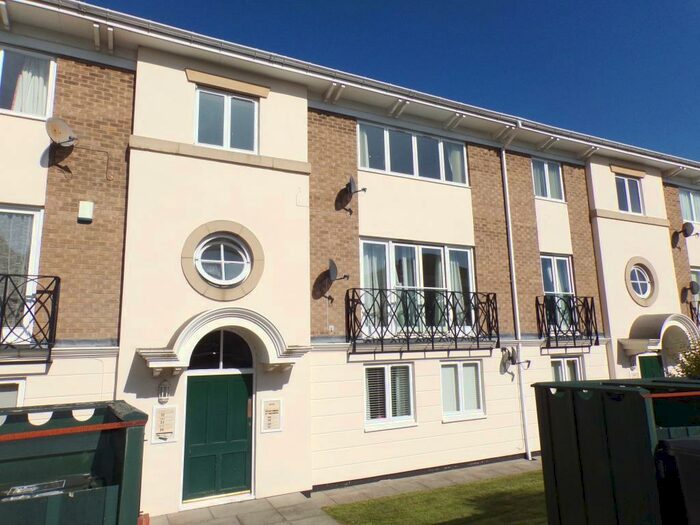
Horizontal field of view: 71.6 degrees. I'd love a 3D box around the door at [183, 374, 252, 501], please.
[{"bbox_3d":[-2.154,2.839,8.020,1.094,1.908,0.071,4,-11,-26],"label":"door"}]

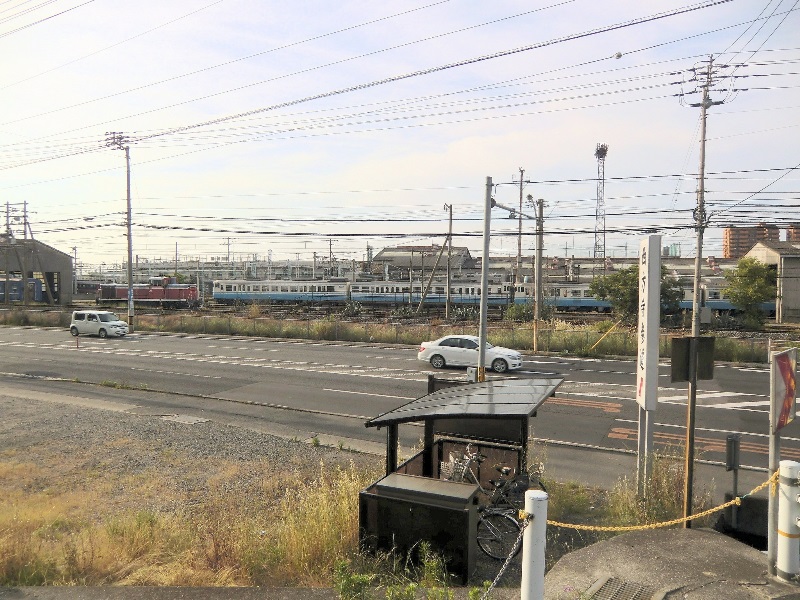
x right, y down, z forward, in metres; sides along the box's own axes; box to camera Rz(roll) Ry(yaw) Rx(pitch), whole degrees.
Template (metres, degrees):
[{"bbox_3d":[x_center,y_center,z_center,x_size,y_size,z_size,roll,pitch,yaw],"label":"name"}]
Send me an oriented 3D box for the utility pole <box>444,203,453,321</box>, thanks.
[{"bbox_3d":[4.791,-3.588,53.905,0.600,11.323,0.400,1,2,21],"label":"utility pole"}]

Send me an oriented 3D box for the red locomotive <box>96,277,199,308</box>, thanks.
[{"bbox_3d":[-31.835,-0.819,70.079,13.600,3.960,2.900,1,2,11],"label":"red locomotive"}]

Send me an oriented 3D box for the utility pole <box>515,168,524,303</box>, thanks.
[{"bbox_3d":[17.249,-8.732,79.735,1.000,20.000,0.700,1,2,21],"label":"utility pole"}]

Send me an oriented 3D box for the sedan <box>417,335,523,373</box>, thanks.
[{"bbox_3d":[3.274,2.357,25.197,4.620,1.450,1.780,1,2,18],"label":"sedan"}]

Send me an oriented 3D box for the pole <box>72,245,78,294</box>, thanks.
[{"bbox_3d":[-64.287,-5.571,109.893,0.900,10.030,0.600,1,2,21],"label":"pole"}]

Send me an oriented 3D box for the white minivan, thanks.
[{"bbox_3d":[-20.222,1.608,37.319,3.890,1.650,1.695,1,2,21],"label":"white minivan"}]

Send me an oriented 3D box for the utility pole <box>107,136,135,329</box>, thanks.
[{"bbox_3d":[-19.607,-4.710,39.264,1.500,14.151,0.900,1,2,21],"label":"utility pole"}]

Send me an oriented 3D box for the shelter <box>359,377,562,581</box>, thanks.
[{"bbox_3d":[1.055,2.545,8.772,2.450,2.200,3.300,1,2,23],"label":"shelter"}]

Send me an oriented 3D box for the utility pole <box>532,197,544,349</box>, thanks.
[{"bbox_3d":[7.749,-1.390,30.968,0.600,8.613,0.500,1,2,21],"label":"utility pole"}]

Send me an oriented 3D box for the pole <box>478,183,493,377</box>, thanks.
[{"bbox_3d":[2.099,0.248,13.617,0.250,6.465,0.250,1,2,21],"label":"pole"}]

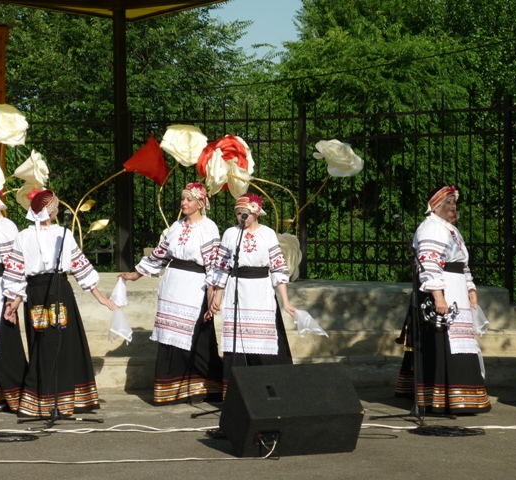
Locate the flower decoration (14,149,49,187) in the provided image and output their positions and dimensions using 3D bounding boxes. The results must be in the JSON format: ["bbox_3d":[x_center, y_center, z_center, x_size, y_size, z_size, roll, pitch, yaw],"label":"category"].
[{"bbox_3d":[-1.923,-0.607,16.800,0.250,0.310,0.320,0,1,28],"label":"flower decoration"}]

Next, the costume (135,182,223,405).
[{"bbox_3d":[-0.603,0.411,15.200,0.600,1.690,0.450,0,1,24],"label":"costume"}]

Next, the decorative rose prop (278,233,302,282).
[{"bbox_3d":[0.251,0.154,17.400,0.340,0.430,0.220,0,1,18],"label":"decorative rose prop"}]

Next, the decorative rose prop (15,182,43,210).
[{"bbox_3d":[-1.981,-0.372,17.300,0.330,0.340,0.220,0,1,-12],"label":"decorative rose prop"}]

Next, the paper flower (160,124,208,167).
[{"bbox_3d":[-0.624,-0.802,16.800,0.410,0.360,0.260,0,1,0],"label":"paper flower"}]

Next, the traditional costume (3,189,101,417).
[{"bbox_3d":[-1.505,0.446,14.350,0.720,1.650,0.550,0,1,7],"label":"traditional costume"}]

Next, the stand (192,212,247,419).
[{"bbox_3d":[-0.189,0.559,14.100,0.560,1.470,0.520,0,1,0],"label":"stand"}]

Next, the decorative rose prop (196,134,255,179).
[{"bbox_3d":[-0.293,-0.684,16.800,0.460,0.430,0.250,0,1,0],"label":"decorative rose prop"}]

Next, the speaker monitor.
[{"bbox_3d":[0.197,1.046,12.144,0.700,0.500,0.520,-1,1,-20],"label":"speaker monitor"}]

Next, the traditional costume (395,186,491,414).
[{"bbox_3d":[1.382,0.440,14.500,0.580,1.660,0.660,1,2,41],"label":"traditional costume"}]

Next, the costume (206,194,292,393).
[{"bbox_3d":[-0.065,0.450,15.200,0.630,1.600,0.440,0,1,6],"label":"costume"}]

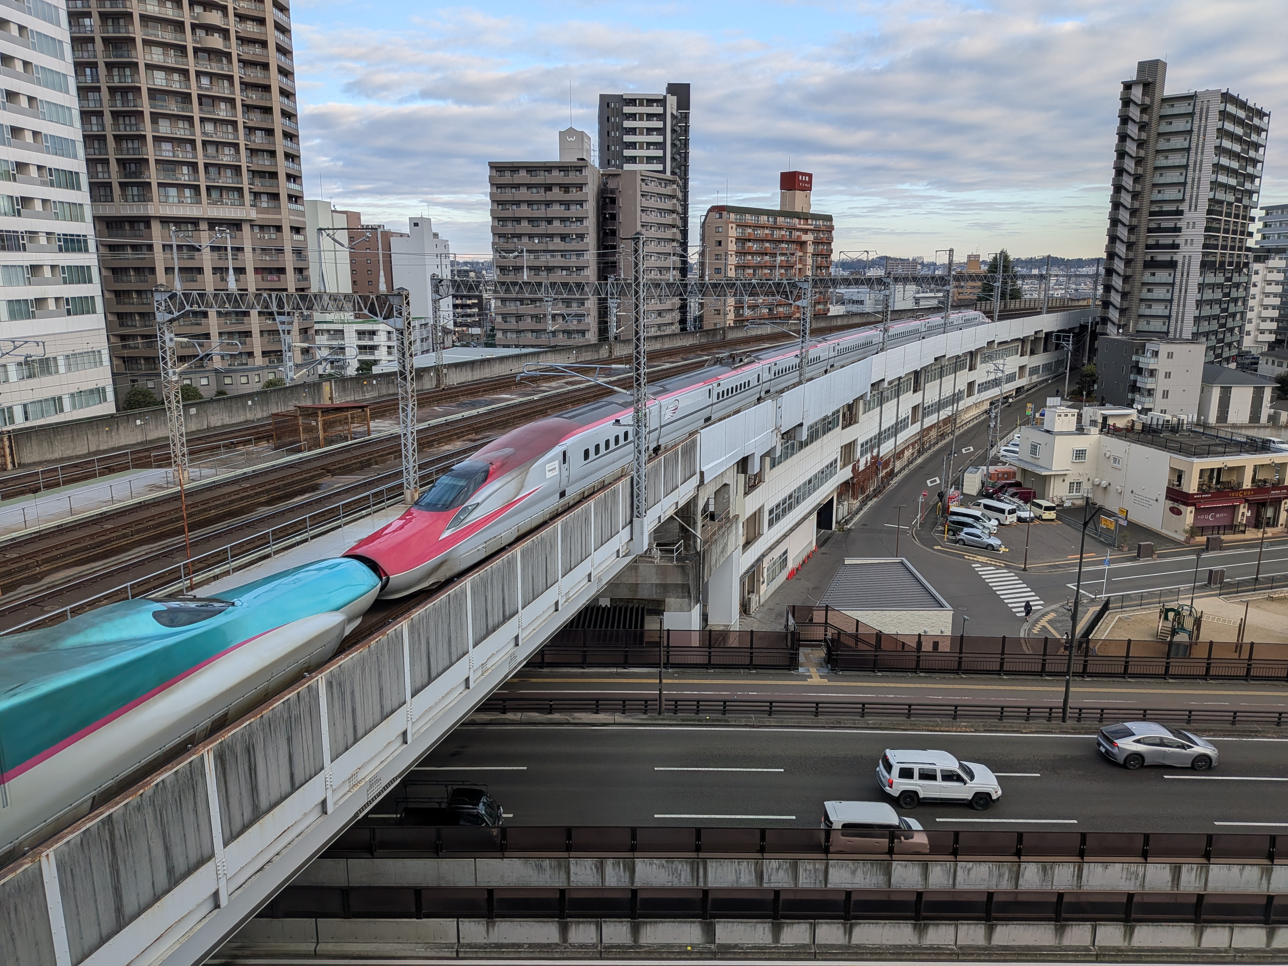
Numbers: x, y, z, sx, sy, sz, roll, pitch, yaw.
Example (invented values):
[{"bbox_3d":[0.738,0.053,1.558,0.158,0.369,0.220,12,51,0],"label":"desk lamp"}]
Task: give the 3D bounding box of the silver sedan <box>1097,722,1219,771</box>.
[{"bbox_3d":[20.966,10.611,36.456,4.600,1.430,1.780,2,13,-3],"label":"silver sedan"}]

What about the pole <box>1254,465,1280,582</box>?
[{"bbox_3d":[49.539,3.435,71.261,0.350,9.000,0.600,-4,13,-19],"label":"pole"}]

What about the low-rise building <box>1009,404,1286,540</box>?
[{"bbox_3d":[52.007,-1.741,92.939,19.200,9.600,21.800,-2,13,-11],"label":"low-rise building"}]

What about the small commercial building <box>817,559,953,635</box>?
[{"bbox_3d":[15.200,8.685,62.371,8.800,3.800,10.500,0,13,0],"label":"small commercial building"}]

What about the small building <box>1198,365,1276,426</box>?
[{"bbox_3d":[86.155,-13.480,133.420,9.800,8.000,11.500,0,13,-2],"label":"small building"}]

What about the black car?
[{"bbox_3d":[-6.680,11.662,31.169,3.500,1.960,1.480,1,13,2],"label":"black car"}]

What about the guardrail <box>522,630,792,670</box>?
[{"bbox_3d":[0.871,7.907,42.412,13.200,1.950,0.150,2,13,-3],"label":"guardrail"}]

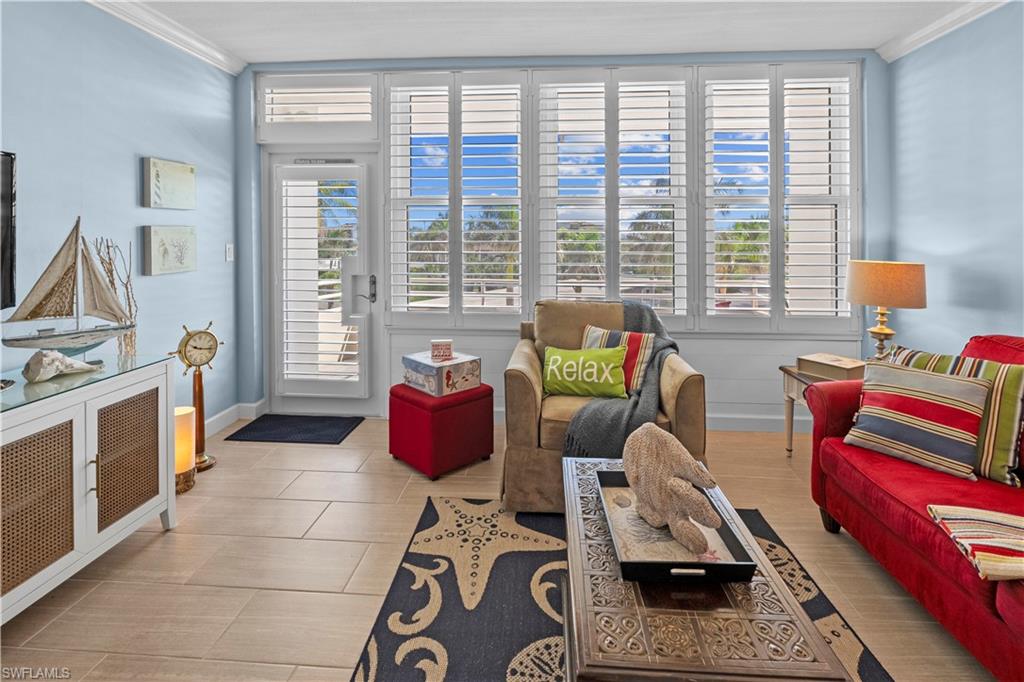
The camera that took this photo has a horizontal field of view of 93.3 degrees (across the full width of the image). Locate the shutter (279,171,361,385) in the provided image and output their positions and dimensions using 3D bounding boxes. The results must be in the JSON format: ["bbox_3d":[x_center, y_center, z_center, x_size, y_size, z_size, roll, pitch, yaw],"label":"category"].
[{"bbox_3d":[-1.458,-0.481,3.660,0.610,1.600,0.070,0,4,4],"label":"shutter"}]

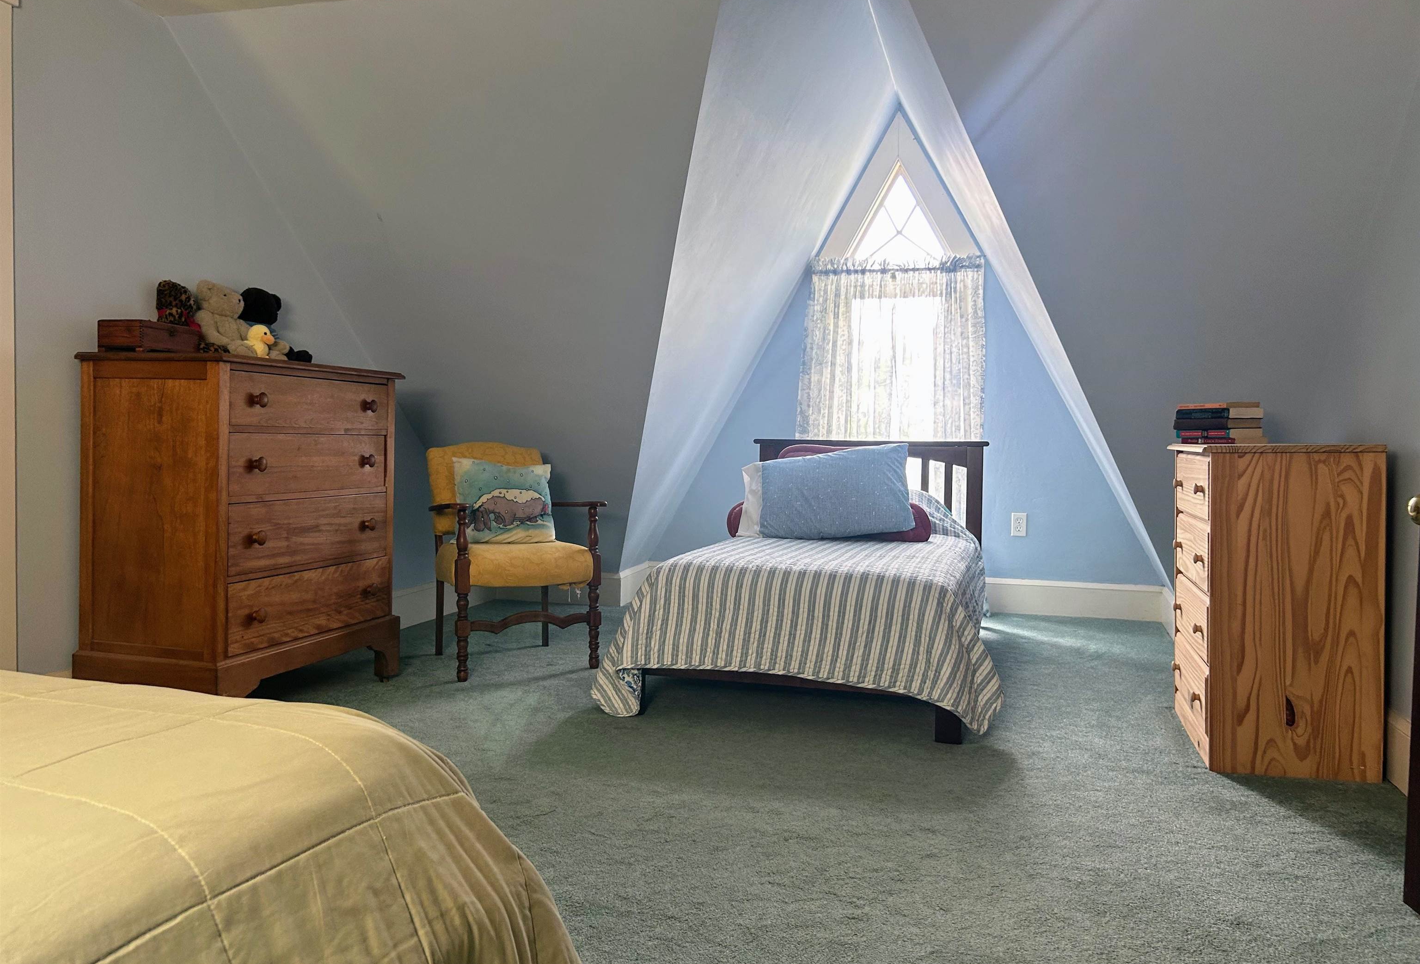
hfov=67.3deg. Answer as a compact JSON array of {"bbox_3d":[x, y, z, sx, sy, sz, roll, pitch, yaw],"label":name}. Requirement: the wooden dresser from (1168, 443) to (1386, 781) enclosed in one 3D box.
[{"bbox_3d":[1.574,0.324,3.036,0.427,0.852,0.627,1,1,16],"label":"wooden dresser"}]

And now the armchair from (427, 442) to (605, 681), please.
[{"bbox_3d":[-0.792,0.271,4.146,0.585,0.845,0.635,0,2,-27],"label":"armchair"}]

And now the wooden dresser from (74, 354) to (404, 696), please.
[{"bbox_3d":[-1.473,0.164,3.461,0.561,1.092,0.863,1,2,19],"label":"wooden dresser"}]

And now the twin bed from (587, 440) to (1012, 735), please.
[{"bbox_3d":[0.480,0.270,4.090,1.160,0.870,2.000,1,1,16],"label":"twin bed"}]

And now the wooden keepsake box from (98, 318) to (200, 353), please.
[{"bbox_3d":[-1.708,-0.423,3.260,0.140,0.092,0.295,1,1,5],"label":"wooden keepsake box"}]

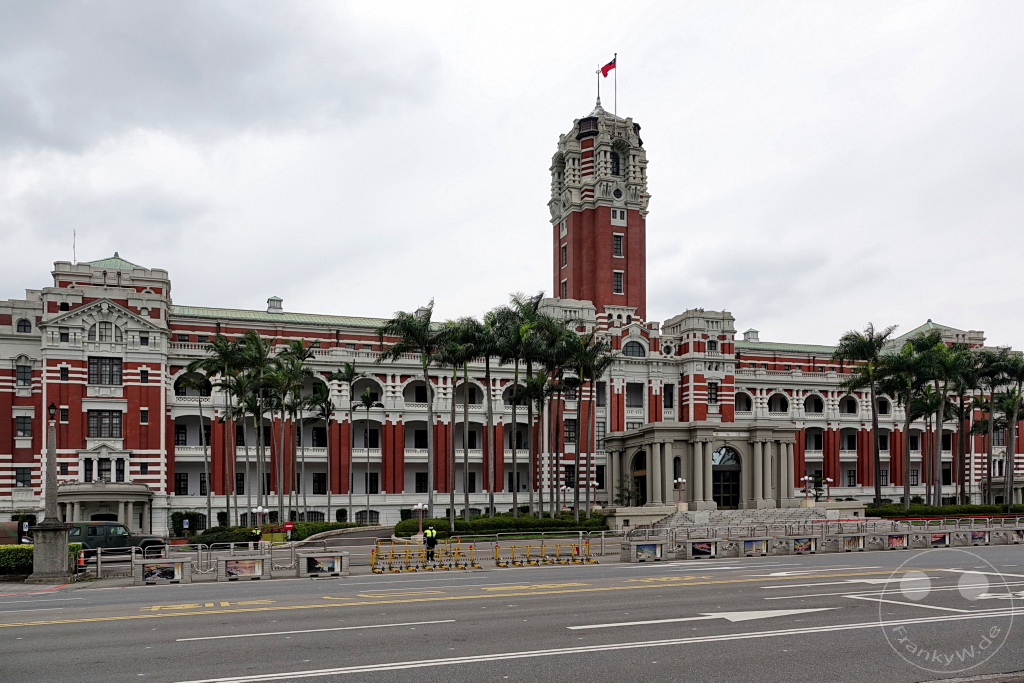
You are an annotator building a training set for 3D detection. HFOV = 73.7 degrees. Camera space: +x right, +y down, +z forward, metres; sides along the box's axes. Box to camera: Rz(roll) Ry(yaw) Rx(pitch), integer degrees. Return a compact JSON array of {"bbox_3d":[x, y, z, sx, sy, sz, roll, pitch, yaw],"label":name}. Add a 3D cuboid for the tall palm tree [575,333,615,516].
[{"bbox_3d":[7.625,7.846,64.000,3.900,17.584,3.900,-1,-8,0],"label":"tall palm tree"}]

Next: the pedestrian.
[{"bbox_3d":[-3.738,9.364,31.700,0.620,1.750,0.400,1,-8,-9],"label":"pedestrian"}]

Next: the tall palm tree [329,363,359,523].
[{"bbox_3d":[-16.193,9.957,66.000,3.094,15.855,3.094,1,-5,-18],"label":"tall palm tree"}]

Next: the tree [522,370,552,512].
[{"bbox_3d":[2.639,10.508,68.000,3.586,15.239,3.586,0,-5,0],"label":"tree"}]

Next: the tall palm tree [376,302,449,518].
[{"bbox_3d":[-9.378,6.950,65.000,6.665,21.327,6.665,1,-5,-18],"label":"tall palm tree"}]

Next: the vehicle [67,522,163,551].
[{"bbox_3d":[-19.407,9.595,33.000,4.500,1.850,1.870,1,-3,-18],"label":"vehicle"}]

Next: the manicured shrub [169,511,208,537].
[{"bbox_3d":[-28.849,16.348,61.000,3.400,2.500,2.000,2,-8,-19],"label":"manicured shrub"}]

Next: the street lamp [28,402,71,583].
[{"bbox_3d":[-14.837,4.829,22.000,1.320,5.712,1.320,2,-8,-19],"label":"street lamp"}]

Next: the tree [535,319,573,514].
[{"bbox_3d":[4.295,8.035,69.000,4.245,20.719,4.245,0,-5,0],"label":"tree"}]

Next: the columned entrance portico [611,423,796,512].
[{"bbox_3d":[23.255,14.800,83.714,18.500,9.700,12.500,1,-3,-18],"label":"columned entrance portico"}]

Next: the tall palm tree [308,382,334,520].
[{"bbox_3d":[-18.320,10.924,66.000,2.804,13.921,2.804,1,-5,-18],"label":"tall palm tree"}]

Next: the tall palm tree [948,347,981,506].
[{"bbox_3d":[53.806,10.559,81.000,4.983,19.458,4.983,1,-5,-18],"label":"tall palm tree"}]

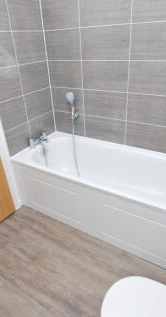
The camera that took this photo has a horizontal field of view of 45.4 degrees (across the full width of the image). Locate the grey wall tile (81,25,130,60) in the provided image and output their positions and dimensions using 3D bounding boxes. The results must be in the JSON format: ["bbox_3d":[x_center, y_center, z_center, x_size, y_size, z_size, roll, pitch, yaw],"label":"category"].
[{"bbox_3d":[0.178,-0.948,1.650,0.459,0.252,0.015,15,35,27],"label":"grey wall tile"}]

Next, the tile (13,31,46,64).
[{"bbox_3d":[-0.459,-0.977,1.755,0.012,0.252,0.391,15,36,28],"label":"tile"}]

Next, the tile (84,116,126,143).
[{"bbox_3d":[0.212,-0.299,2.040,0.459,0.256,0.015,15,35,27],"label":"tile"}]

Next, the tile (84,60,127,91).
[{"bbox_3d":[0.189,-0.715,1.725,0.445,0.252,0.012,15,36,28],"label":"tile"}]

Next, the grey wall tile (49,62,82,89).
[{"bbox_3d":[-0.182,-0.831,1.977,0.404,0.252,0.015,15,35,27],"label":"grey wall tile"}]

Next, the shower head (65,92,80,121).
[{"bbox_3d":[-0.102,-0.512,1.950,0.085,0.260,0.090,15,36,28],"label":"shower head"}]

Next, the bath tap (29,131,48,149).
[{"bbox_3d":[-0.435,-0.185,2.018,0.120,0.100,0.235,15,36,28],"label":"bath tap"}]

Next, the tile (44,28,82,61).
[{"bbox_3d":[-0.194,-1.047,1.847,0.404,0.252,0.015,15,35,27],"label":"tile"}]

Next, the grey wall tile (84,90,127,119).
[{"bbox_3d":[0.203,-0.502,1.852,0.445,0.252,0.012,15,36,28],"label":"grey wall tile"}]

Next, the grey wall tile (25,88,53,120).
[{"bbox_3d":[-0.435,-0.554,2.007,0.012,0.252,0.391,15,36,28],"label":"grey wall tile"}]

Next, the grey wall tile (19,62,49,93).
[{"bbox_3d":[-0.457,-0.785,1.925,0.015,0.252,0.398,15,35,27],"label":"grey wall tile"}]

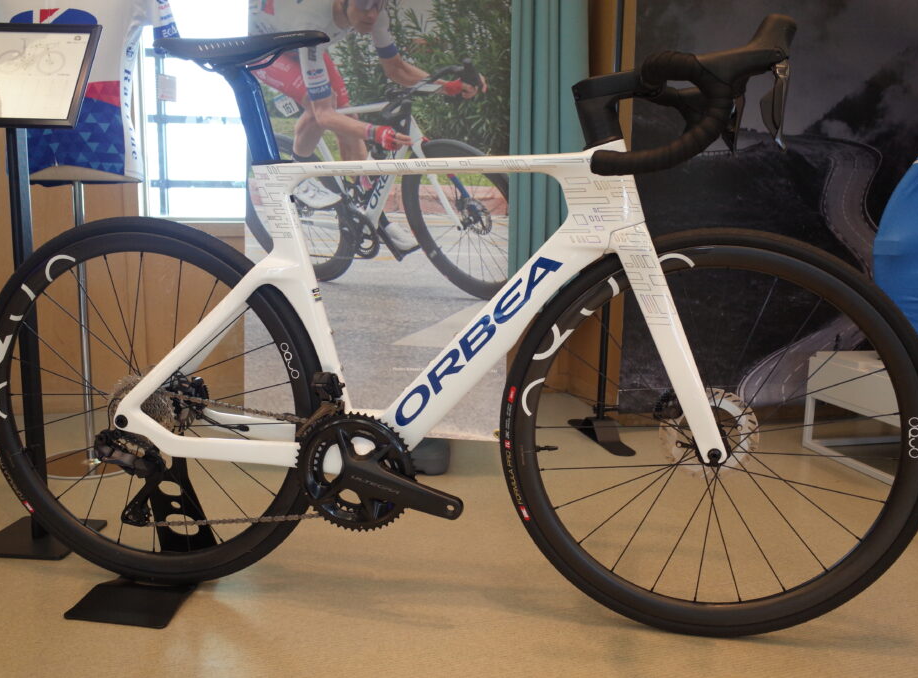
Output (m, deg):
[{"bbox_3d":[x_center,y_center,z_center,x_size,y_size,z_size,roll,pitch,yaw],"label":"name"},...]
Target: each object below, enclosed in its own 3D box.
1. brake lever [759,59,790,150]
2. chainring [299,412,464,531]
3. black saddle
[{"bbox_3d":[0.388,-0.289,0.980,0.037,0.109,0.032,2,11,10],"label":"brake lever"},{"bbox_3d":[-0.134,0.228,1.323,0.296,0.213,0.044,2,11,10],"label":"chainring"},{"bbox_3d":[-0.338,-0.462,1.280,0.278,0.062,0.142,2,11,10],"label":"black saddle"}]

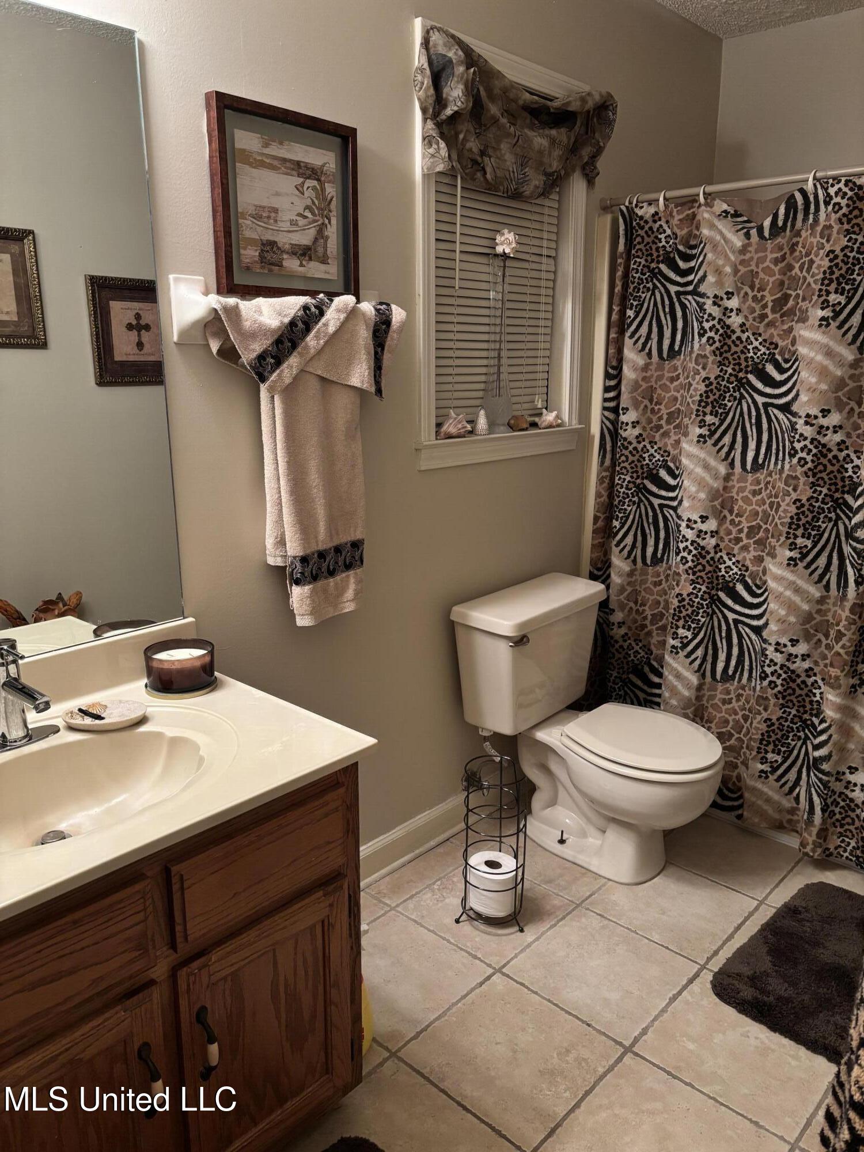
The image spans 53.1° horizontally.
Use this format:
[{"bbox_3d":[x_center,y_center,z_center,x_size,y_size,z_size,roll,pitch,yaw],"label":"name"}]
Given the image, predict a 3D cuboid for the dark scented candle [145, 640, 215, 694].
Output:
[{"bbox_3d":[-0.480,0.170,1.649,0.128,0.065,0.128,0,14,0],"label":"dark scented candle"}]

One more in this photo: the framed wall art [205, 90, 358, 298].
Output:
[{"bbox_3d":[-0.292,-0.754,1.774,0.032,0.356,0.352,13,19,41],"label":"framed wall art"}]

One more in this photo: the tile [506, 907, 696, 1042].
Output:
[{"bbox_3d":[0.390,0.907,1.992,0.330,0.010,0.330,13,19,41],"label":"tile"}]

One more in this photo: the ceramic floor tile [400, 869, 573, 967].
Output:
[{"bbox_3d":[0.142,0.851,2.215,0.330,0.010,0.330,13,19,41],"label":"ceramic floor tile"}]

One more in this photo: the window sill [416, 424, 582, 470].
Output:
[{"bbox_3d":[0.186,-0.372,2.468,0.112,0.074,0.735,13,19,41],"label":"window sill"}]

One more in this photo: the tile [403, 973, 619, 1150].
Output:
[{"bbox_3d":[0.161,0.967,1.751,0.330,0.010,0.330,13,19,41],"label":"tile"}]

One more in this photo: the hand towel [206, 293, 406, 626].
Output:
[{"bbox_3d":[-0.241,-0.240,1.877,0.108,0.715,0.520,13,19,41],"label":"hand towel"}]

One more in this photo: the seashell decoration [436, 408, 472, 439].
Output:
[{"bbox_3d":[0.052,-0.401,2.293,0.070,0.068,0.088,13,19,41],"label":"seashell decoration"}]

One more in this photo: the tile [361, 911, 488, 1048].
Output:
[{"bbox_3d":[-0.088,0.911,1.973,0.330,0.010,0.330,13,19,41],"label":"tile"}]

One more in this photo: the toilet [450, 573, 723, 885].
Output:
[{"bbox_3d":[0.463,0.436,2.394,0.683,0.710,0.512,12,18,39],"label":"toilet"}]

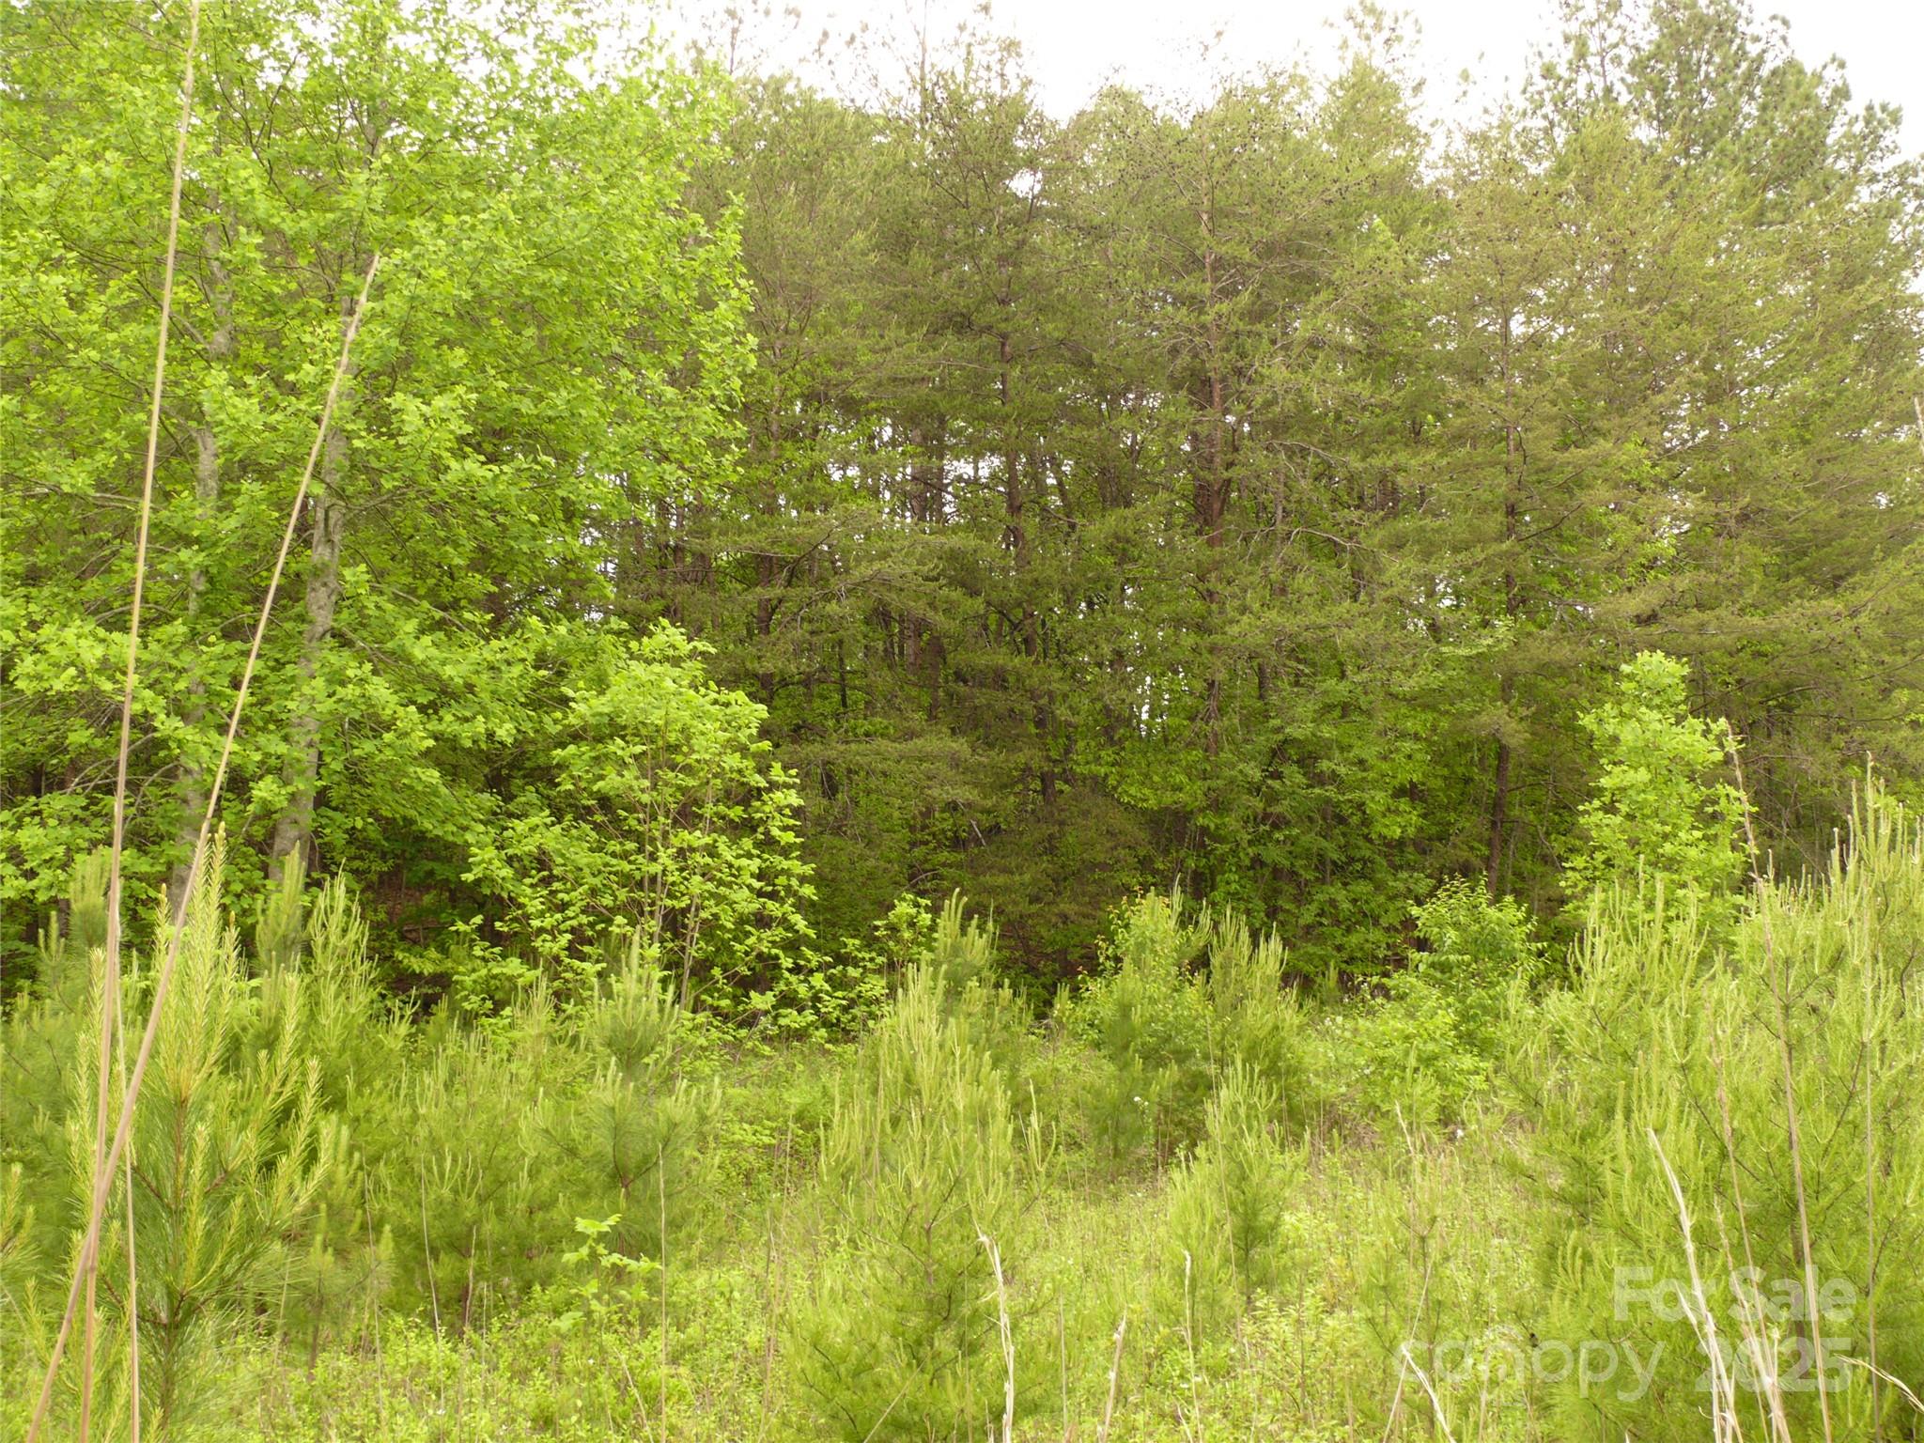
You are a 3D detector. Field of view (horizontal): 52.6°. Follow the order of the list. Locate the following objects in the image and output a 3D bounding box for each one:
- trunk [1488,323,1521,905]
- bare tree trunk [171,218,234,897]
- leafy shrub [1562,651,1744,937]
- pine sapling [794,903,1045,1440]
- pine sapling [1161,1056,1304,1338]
[{"bbox_3d":[4.596,-0.912,16.500,0.270,5.100,0.250,0,-3,0],"label":"trunk"},{"bbox_3d":[-5.859,-1.200,15.000,0.430,5.400,0.360,0,-3,0],"label":"bare tree trunk"},{"bbox_3d":[4.265,0.607,12.000,1.100,2.100,1.050,0,-3,0],"label":"leafy shrub"},{"bbox_3d":[-0.104,1.095,4.700,0.600,1.320,0.600,0,-3,0],"label":"pine sapling"},{"bbox_3d":[0.830,1.472,6.000,0.440,0.840,0.430,0,-3,0],"label":"pine sapling"}]

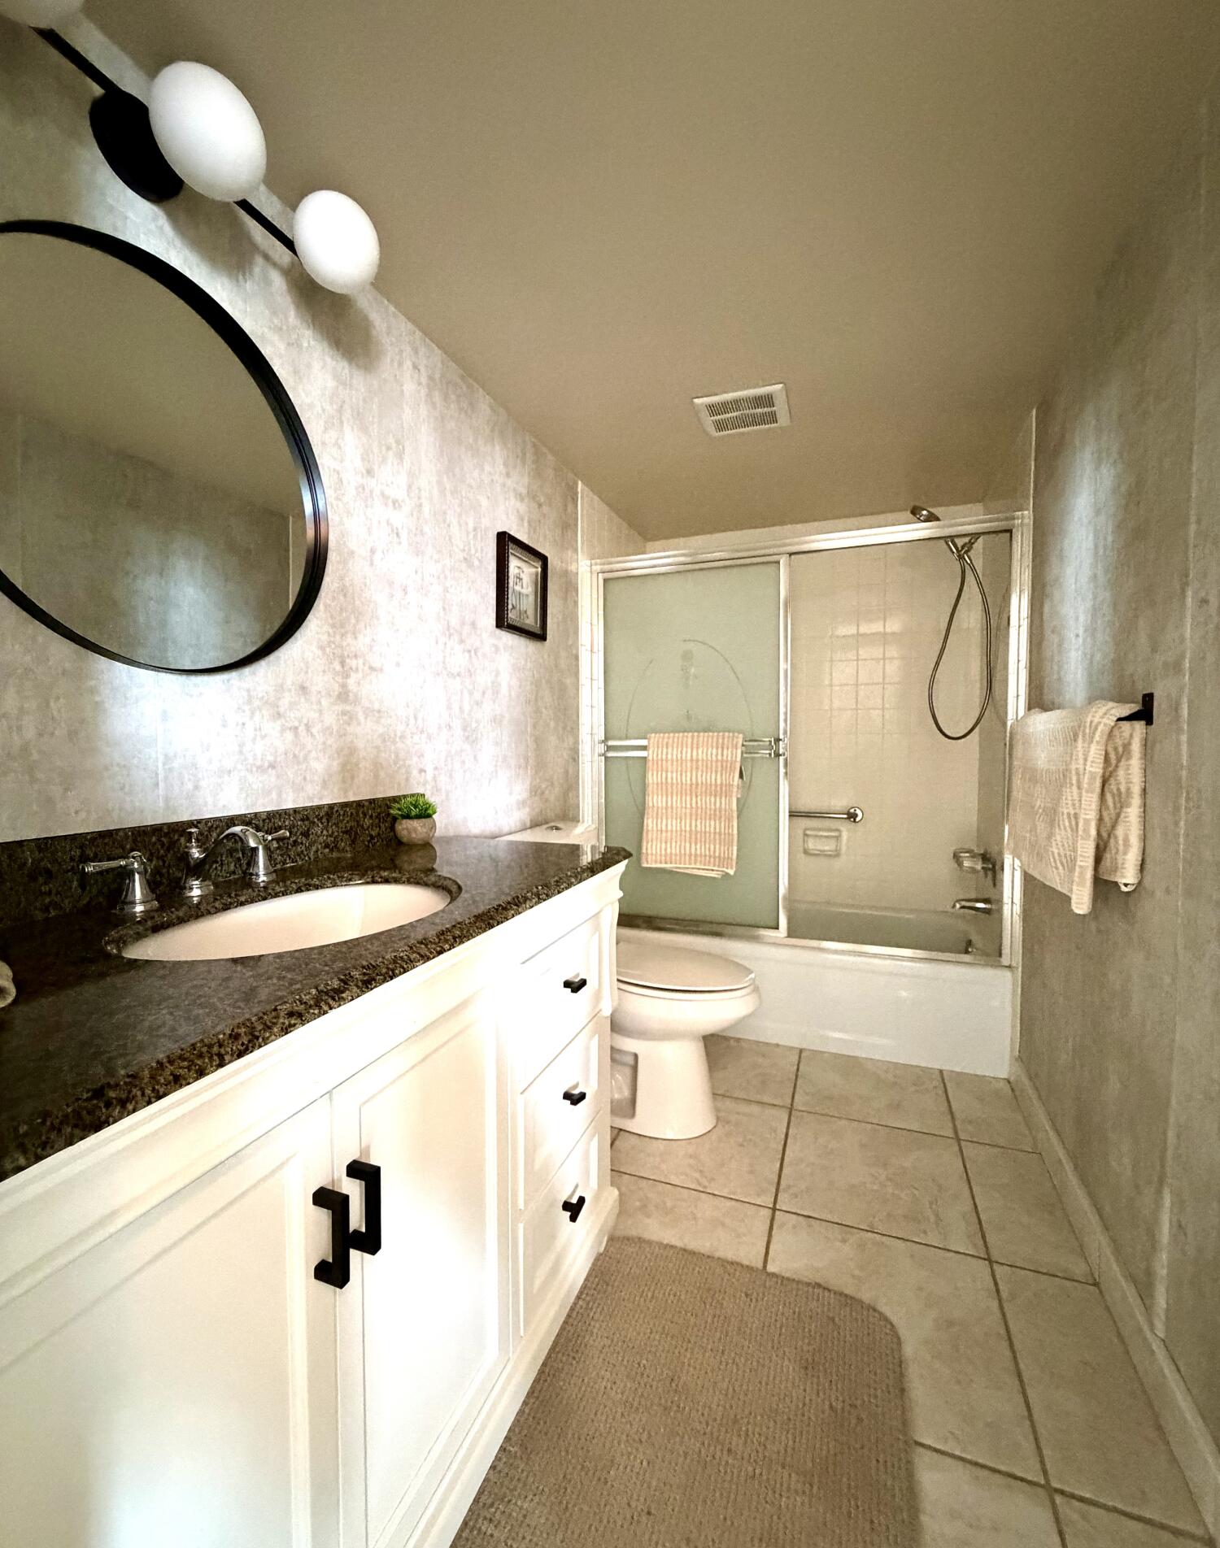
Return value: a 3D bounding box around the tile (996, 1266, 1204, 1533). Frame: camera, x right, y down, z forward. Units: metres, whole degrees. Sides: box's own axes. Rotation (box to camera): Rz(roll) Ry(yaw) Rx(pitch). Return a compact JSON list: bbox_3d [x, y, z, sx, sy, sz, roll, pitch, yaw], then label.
[{"bbox_3d":[0.830,1.065,1.167,0.196,0.012,0.464,1,3,21],"label":"tile"}]

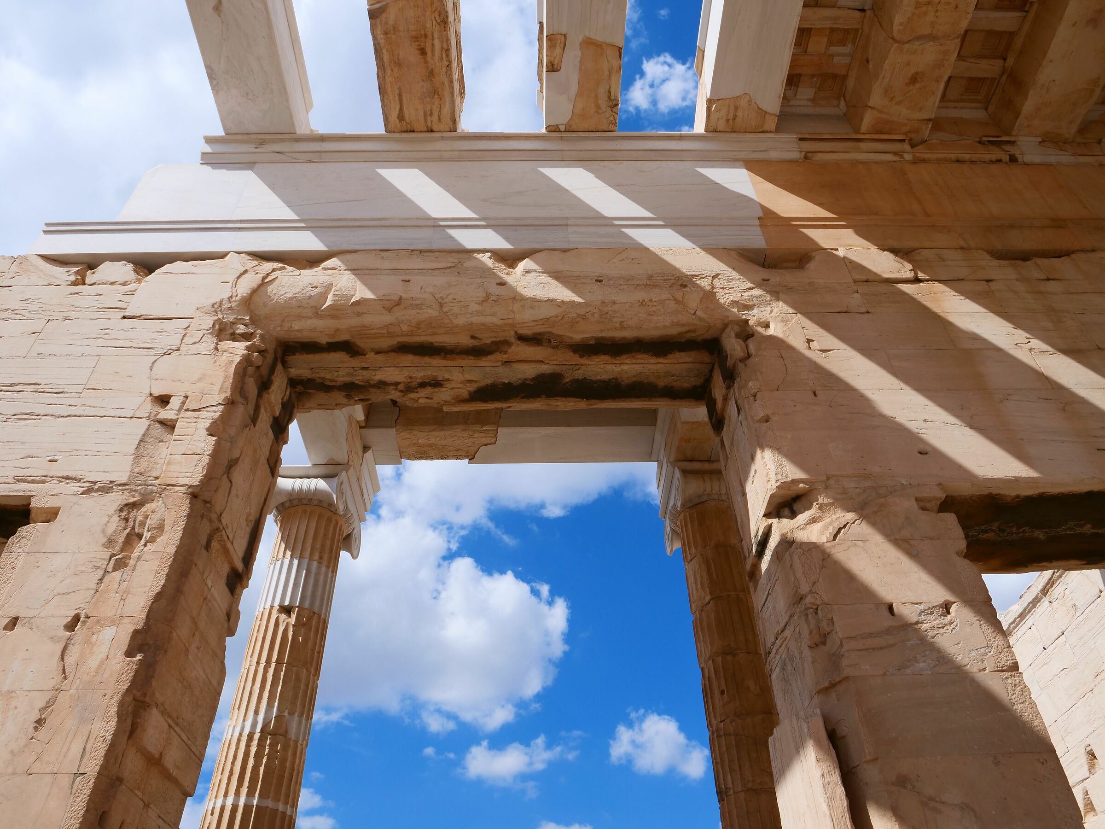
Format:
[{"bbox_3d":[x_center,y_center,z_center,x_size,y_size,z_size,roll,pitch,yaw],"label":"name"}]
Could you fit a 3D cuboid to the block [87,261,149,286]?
[{"bbox_3d":[-4.675,-1.373,8.377,0.580,0.450,0.400,-1,-44,-2],"label":"block"}]

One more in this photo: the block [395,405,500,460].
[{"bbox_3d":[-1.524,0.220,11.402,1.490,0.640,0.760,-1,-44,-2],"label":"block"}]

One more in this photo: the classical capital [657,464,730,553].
[{"bbox_3d":[2.191,1.326,10.797,1.140,0.700,1.500,-1,-44,-2],"label":"classical capital"}]

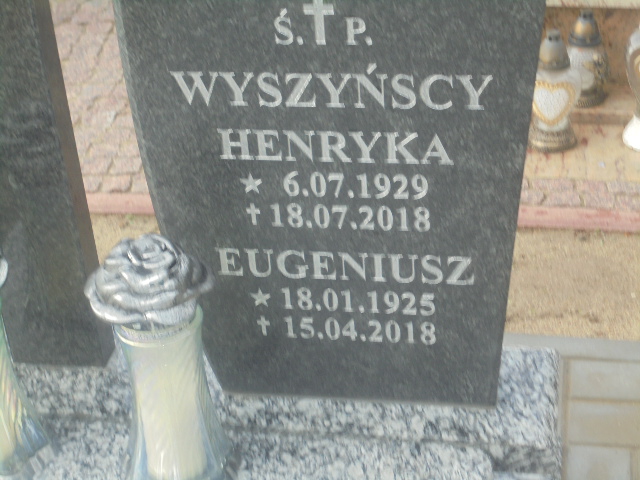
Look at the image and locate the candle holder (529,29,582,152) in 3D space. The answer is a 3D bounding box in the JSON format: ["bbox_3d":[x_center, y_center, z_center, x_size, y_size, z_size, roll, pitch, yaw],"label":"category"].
[{"bbox_3d":[0.471,-0.306,2.716,0.105,0.245,0.105,1,32,10],"label":"candle holder"}]

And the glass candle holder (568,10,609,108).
[{"bbox_3d":[0.563,-0.388,2.840,0.101,0.192,0.101,2,32,11],"label":"glass candle holder"}]

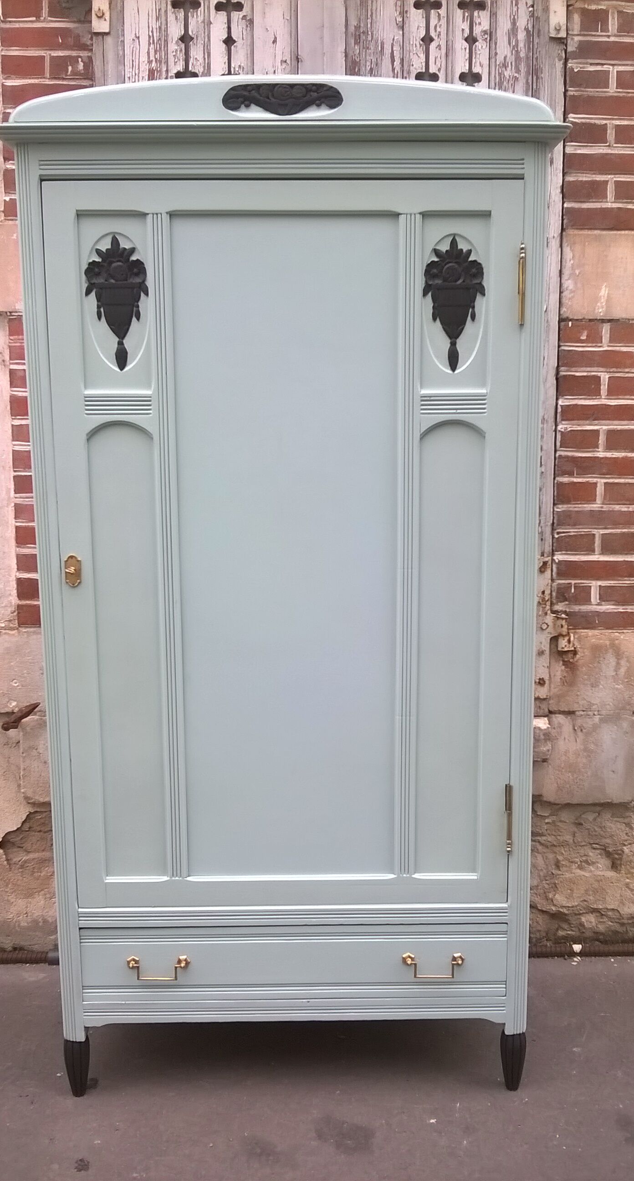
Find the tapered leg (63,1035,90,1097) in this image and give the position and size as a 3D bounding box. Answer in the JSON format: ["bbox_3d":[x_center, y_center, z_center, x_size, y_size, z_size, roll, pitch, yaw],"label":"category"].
[{"bbox_3d":[-0.528,1.044,2.284,0.057,0.148,0.057,-1,10,0],"label":"tapered leg"}]

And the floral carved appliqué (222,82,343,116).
[{"bbox_3d":[-0.063,-0.913,1.923,0.225,0.057,0.020,-1,10,0],"label":"floral carved appliqué"}]

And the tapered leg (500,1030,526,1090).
[{"bbox_3d":[0.432,1.027,2.278,0.057,0.149,0.057,-1,10,0],"label":"tapered leg"}]

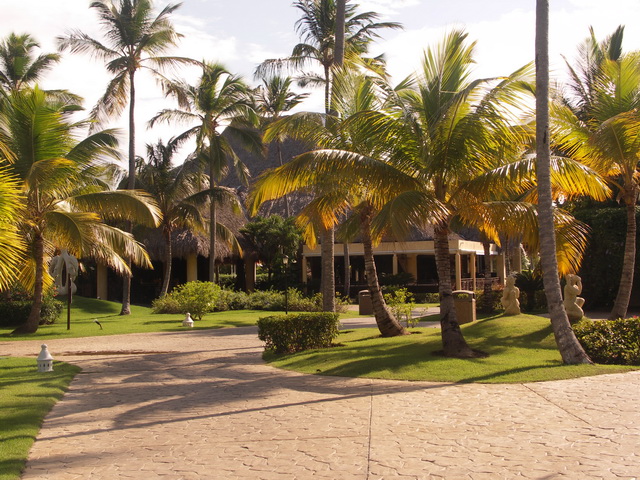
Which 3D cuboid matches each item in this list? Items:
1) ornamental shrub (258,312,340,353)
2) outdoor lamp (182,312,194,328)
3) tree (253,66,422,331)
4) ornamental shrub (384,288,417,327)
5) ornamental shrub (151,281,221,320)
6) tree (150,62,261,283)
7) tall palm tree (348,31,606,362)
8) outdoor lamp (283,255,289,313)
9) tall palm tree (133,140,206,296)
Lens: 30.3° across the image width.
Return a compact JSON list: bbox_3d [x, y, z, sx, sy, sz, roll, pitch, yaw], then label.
[{"bbox_3d":[-0.440,1.892,24.200,1.650,0.770,1.150,0,-2,0],"label":"ornamental shrub"},{"bbox_3d":[-3.445,2.117,31.000,0.300,0.420,0.300,0,-2,0],"label":"outdoor lamp"},{"bbox_3d":[0.438,-0.864,28.000,4.100,6.300,4.100,0,-2,0],"label":"tree"},{"bbox_3d":[2.342,1.939,34.000,0.980,1.120,0.950,0,-2,0],"label":"ornamental shrub"},{"bbox_3d":[-4.344,1.968,38.500,2.200,1.300,1.900,0,-2,0],"label":"ornamental shrub"},{"bbox_3d":[-4.700,-2.298,49.000,4.600,10.100,4.600,0,-2,0],"label":"tree"},{"bbox_3d":[2.729,-0.821,20.900,4.600,5.750,4.500,0,-2,0],"label":"tall palm tree"},{"bbox_3d":[-1.330,1.749,46.000,0.240,2.350,0.240,0,-2,0],"label":"outdoor lamp"},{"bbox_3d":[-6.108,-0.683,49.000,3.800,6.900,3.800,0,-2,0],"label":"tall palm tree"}]

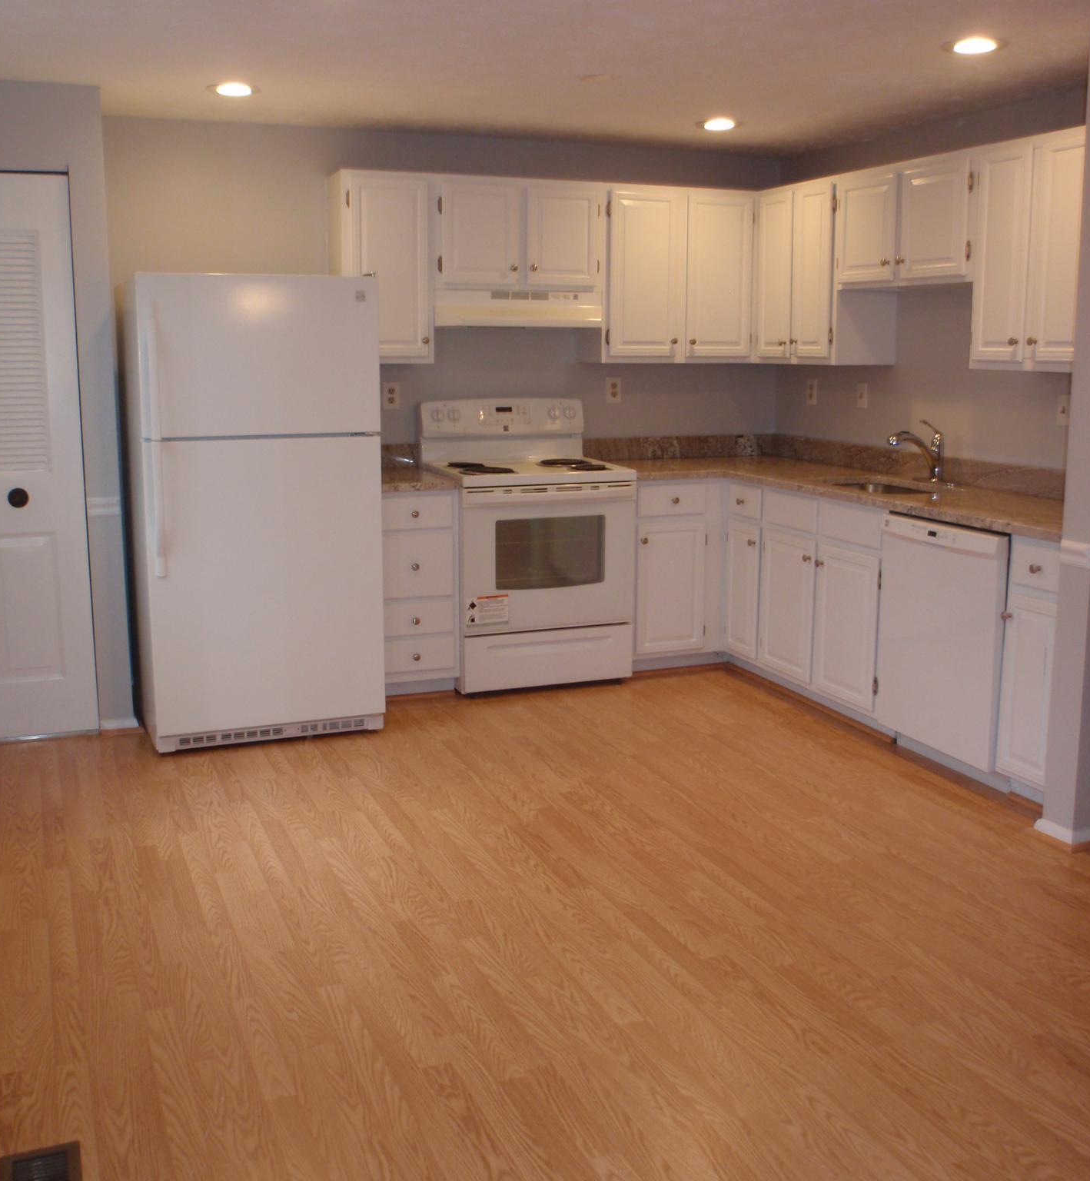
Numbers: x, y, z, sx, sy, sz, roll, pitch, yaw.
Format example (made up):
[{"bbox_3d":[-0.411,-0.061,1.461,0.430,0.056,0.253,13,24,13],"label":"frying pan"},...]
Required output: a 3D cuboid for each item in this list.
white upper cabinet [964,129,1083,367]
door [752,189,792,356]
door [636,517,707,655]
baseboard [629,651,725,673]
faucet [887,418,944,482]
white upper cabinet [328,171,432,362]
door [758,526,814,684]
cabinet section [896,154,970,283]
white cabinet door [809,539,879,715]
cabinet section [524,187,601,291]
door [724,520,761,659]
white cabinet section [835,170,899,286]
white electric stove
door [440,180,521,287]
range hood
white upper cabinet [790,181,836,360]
[{"bbox_3d":[1.747,-1.109,4.224,0.337,0.751,0.585,-4,12,-21],"label":"white upper cabinet"},{"bbox_3d":[1.029,-1.397,5.662,0.020,0.708,0.285,-4,12,-21],"label":"door"},{"bbox_3d":[0.550,-0.017,5.603,0.332,0.587,0.020,-4,12,-21],"label":"door"},{"bbox_3d":[0.594,0.318,5.723,0.505,0.080,0.018,-4,12,-21],"label":"baseboard"},{"bbox_3d":[1.467,-0.547,5.034,0.272,0.249,0.060,-4,12,-21],"label":"faucet"},{"bbox_3d":[-0.685,-1.326,5.289,0.374,0.758,0.329,-4,12,-21],"label":"white upper cabinet"},{"bbox_3d":[0.980,0.057,5.125,0.022,0.562,0.386,-4,12,-21],"label":"door"},{"bbox_3d":[1.412,-1.333,4.601,0.022,0.394,0.368,-4,12,-21],"label":"cabinet section"},{"bbox_3d":[1.133,0.131,4.780,0.021,0.578,0.398,-4,12,-22],"label":"white cabinet door"},{"bbox_3d":[0.073,-1.504,5.453,0.320,0.397,0.020,-4,12,-21],"label":"cabinet section"},{"bbox_3d":[0.854,-0.004,5.437,0.022,0.562,0.256,-4,12,-21],"label":"door"},{"bbox_3d":[1.266,-1.412,4.988,0.021,0.400,0.363,-4,12,-22],"label":"white cabinet section"},{"bbox_3d":[-0.076,-0.206,5.540,0.762,1.196,0.664,-4,12,-21],"label":"white electric stove"},{"bbox_3d":[-0.268,-1.480,5.320,0.338,0.396,0.020,-4,12,-21],"label":"door"},{"bbox_3d":[-0.160,-1.216,5.534,0.761,0.147,0.314,-4,12,-21],"label":"range hood"},{"bbox_3d":[1.127,-1.334,5.354,0.021,0.697,0.285,-4,12,-22],"label":"white upper cabinet"}]

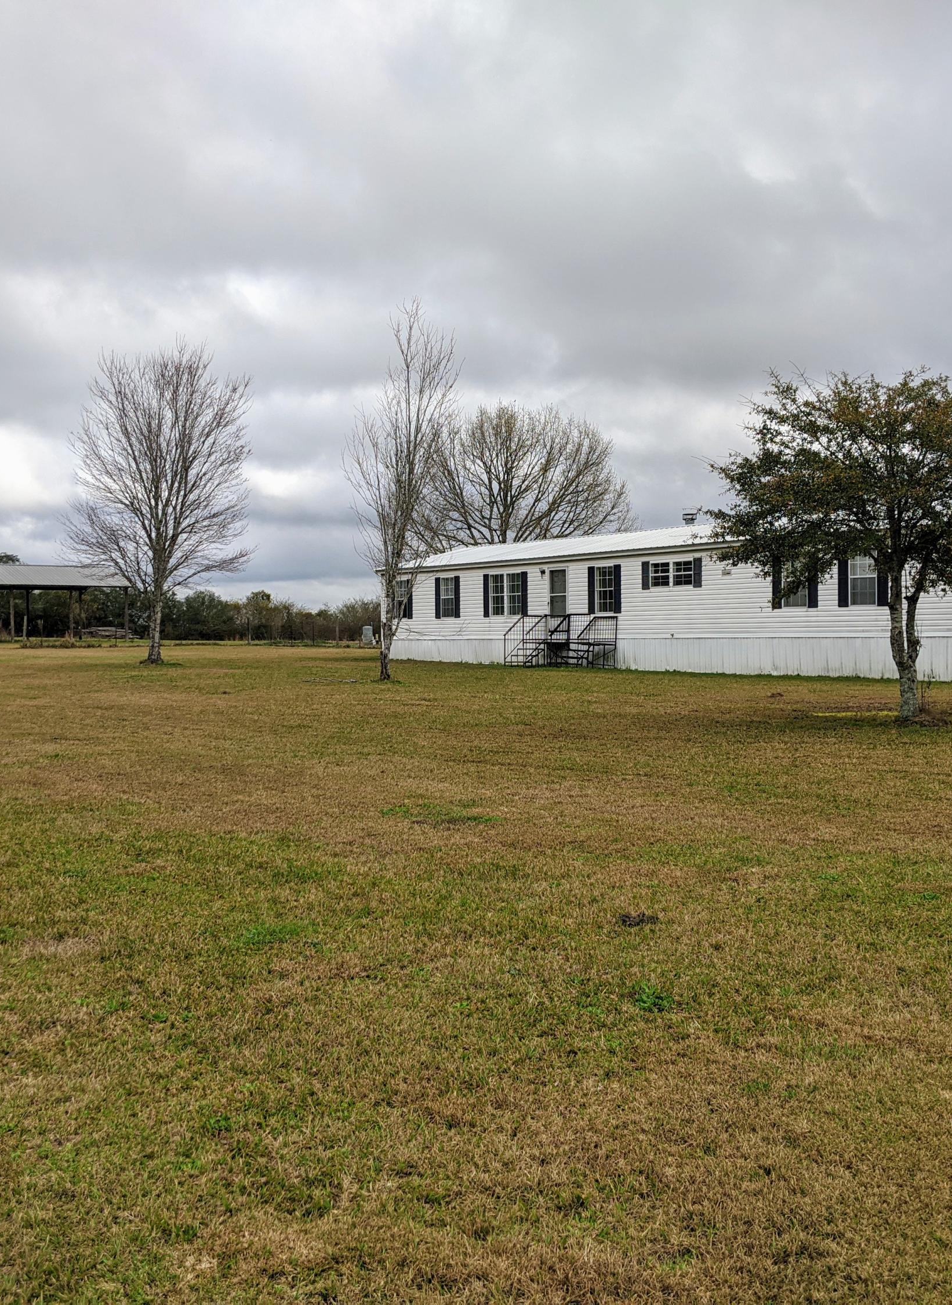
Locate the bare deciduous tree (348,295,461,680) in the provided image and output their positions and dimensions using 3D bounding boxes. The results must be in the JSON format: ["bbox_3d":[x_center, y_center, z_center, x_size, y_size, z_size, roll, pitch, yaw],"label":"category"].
[{"bbox_3d":[-1.684,-3.715,31.145,2.656,8.734,2.500,-1,1,-3],"label":"bare deciduous tree"}]

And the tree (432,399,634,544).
[{"bbox_3d":[2.544,-5.705,61.928,9.377,11.395,9.300,-1,1,2],"label":"tree"}]

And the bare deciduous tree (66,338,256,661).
[{"bbox_3d":[-10.275,-4.882,43.934,6.082,10.467,5.900,-1,1,-13],"label":"bare deciduous tree"}]

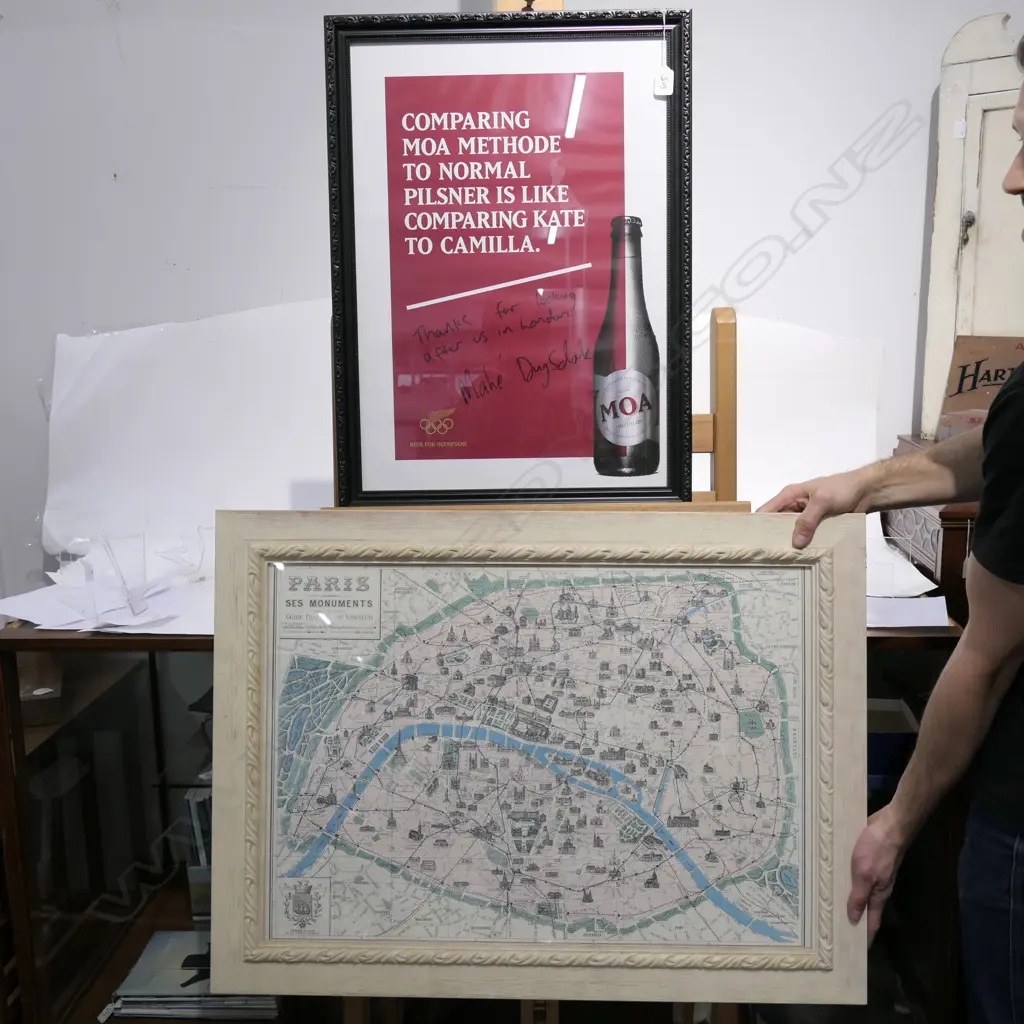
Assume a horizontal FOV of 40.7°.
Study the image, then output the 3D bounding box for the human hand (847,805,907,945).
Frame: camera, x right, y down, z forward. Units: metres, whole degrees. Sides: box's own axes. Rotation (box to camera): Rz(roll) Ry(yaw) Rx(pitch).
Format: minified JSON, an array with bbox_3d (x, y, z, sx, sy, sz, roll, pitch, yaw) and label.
[{"bbox_3d":[0.458,0.462,1.750,0.080,0.180,0.100,13,9,14],"label":"human hand"}]

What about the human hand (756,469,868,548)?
[{"bbox_3d":[0.370,-0.003,1.760,0.170,0.085,0.100,-21,11,6],"label":"human hand"}]

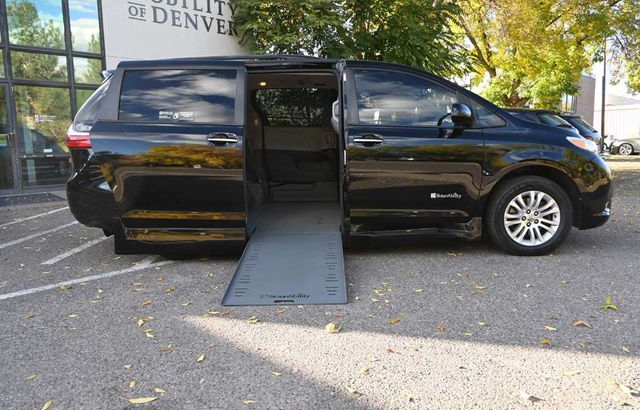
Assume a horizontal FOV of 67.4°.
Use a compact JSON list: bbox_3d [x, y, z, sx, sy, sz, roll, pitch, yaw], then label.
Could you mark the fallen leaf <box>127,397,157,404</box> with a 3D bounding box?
[{"bbox_3d":[-0.718,0.788,1.938,0.113,0.012,0.040,-2,8,-11],"label":"fallen leaf"}]

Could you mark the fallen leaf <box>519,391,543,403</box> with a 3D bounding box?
[{"bbox_3d":[0.842,0.764,1.917,0.092,0.020,0.060,-1,8,0],"label":"fallen leaf"}]

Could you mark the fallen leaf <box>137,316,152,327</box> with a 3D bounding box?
[{"bbox_3d":[-0.996,0.664,2.727,0.078,0.020,0.085,-4,8,-21],"label":"fallen leaf"}]

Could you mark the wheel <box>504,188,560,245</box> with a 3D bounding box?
[{"bbox_3d":[1.847,0.111,4.239,0.490,0.490,0.180,-1,8,1],"label":"wheel"}]

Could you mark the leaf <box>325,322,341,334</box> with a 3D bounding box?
[{"bbox_3d":[0.070,0.664,2.578,0.085,0.030,0.085,-1,7,1],"label":"leaf"}]

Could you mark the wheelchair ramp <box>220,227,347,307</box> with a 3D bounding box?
[{"bbox_3d":[-0.212,0.450,3.666,0.785,0.050,1.358,-1,16,1],"label":"wheelchair ramp"}]

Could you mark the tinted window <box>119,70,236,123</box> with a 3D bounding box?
[{"bbox_3d":[-1.189,-0.907,4.011,0.965,0.430,0.040,-1,-7,1],"label":"tinted window"}]

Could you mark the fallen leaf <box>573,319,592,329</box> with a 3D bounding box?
[{"bbox_3d":[1.447,0.652,2.644,0.105,0.025,0.060,-1,8,0],"label":"fallen leaf"}]

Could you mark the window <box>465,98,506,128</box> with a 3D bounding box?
[{"bbox_3d":[1.450,-0.801,4.178,0.360,0.280,0.070,-2,-10,-5],"label":"window"}]

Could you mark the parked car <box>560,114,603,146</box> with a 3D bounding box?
[{"bbox_3d":[7.785,-2.433,18.203,4.700,1.700,1.880,7,11,43],"label":"parked car"}]

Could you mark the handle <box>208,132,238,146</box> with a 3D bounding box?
[{"bbox_3d":[-0.807,-0.540,3.971,0.260,0.090,0.060,-1,7,1],"label":"handle"}]

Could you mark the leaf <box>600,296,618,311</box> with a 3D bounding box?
[{"bbox_3d":[1.756,0.599,2.909,0.088,0.030,0.120,4,9,32],"label":"leaf"}]

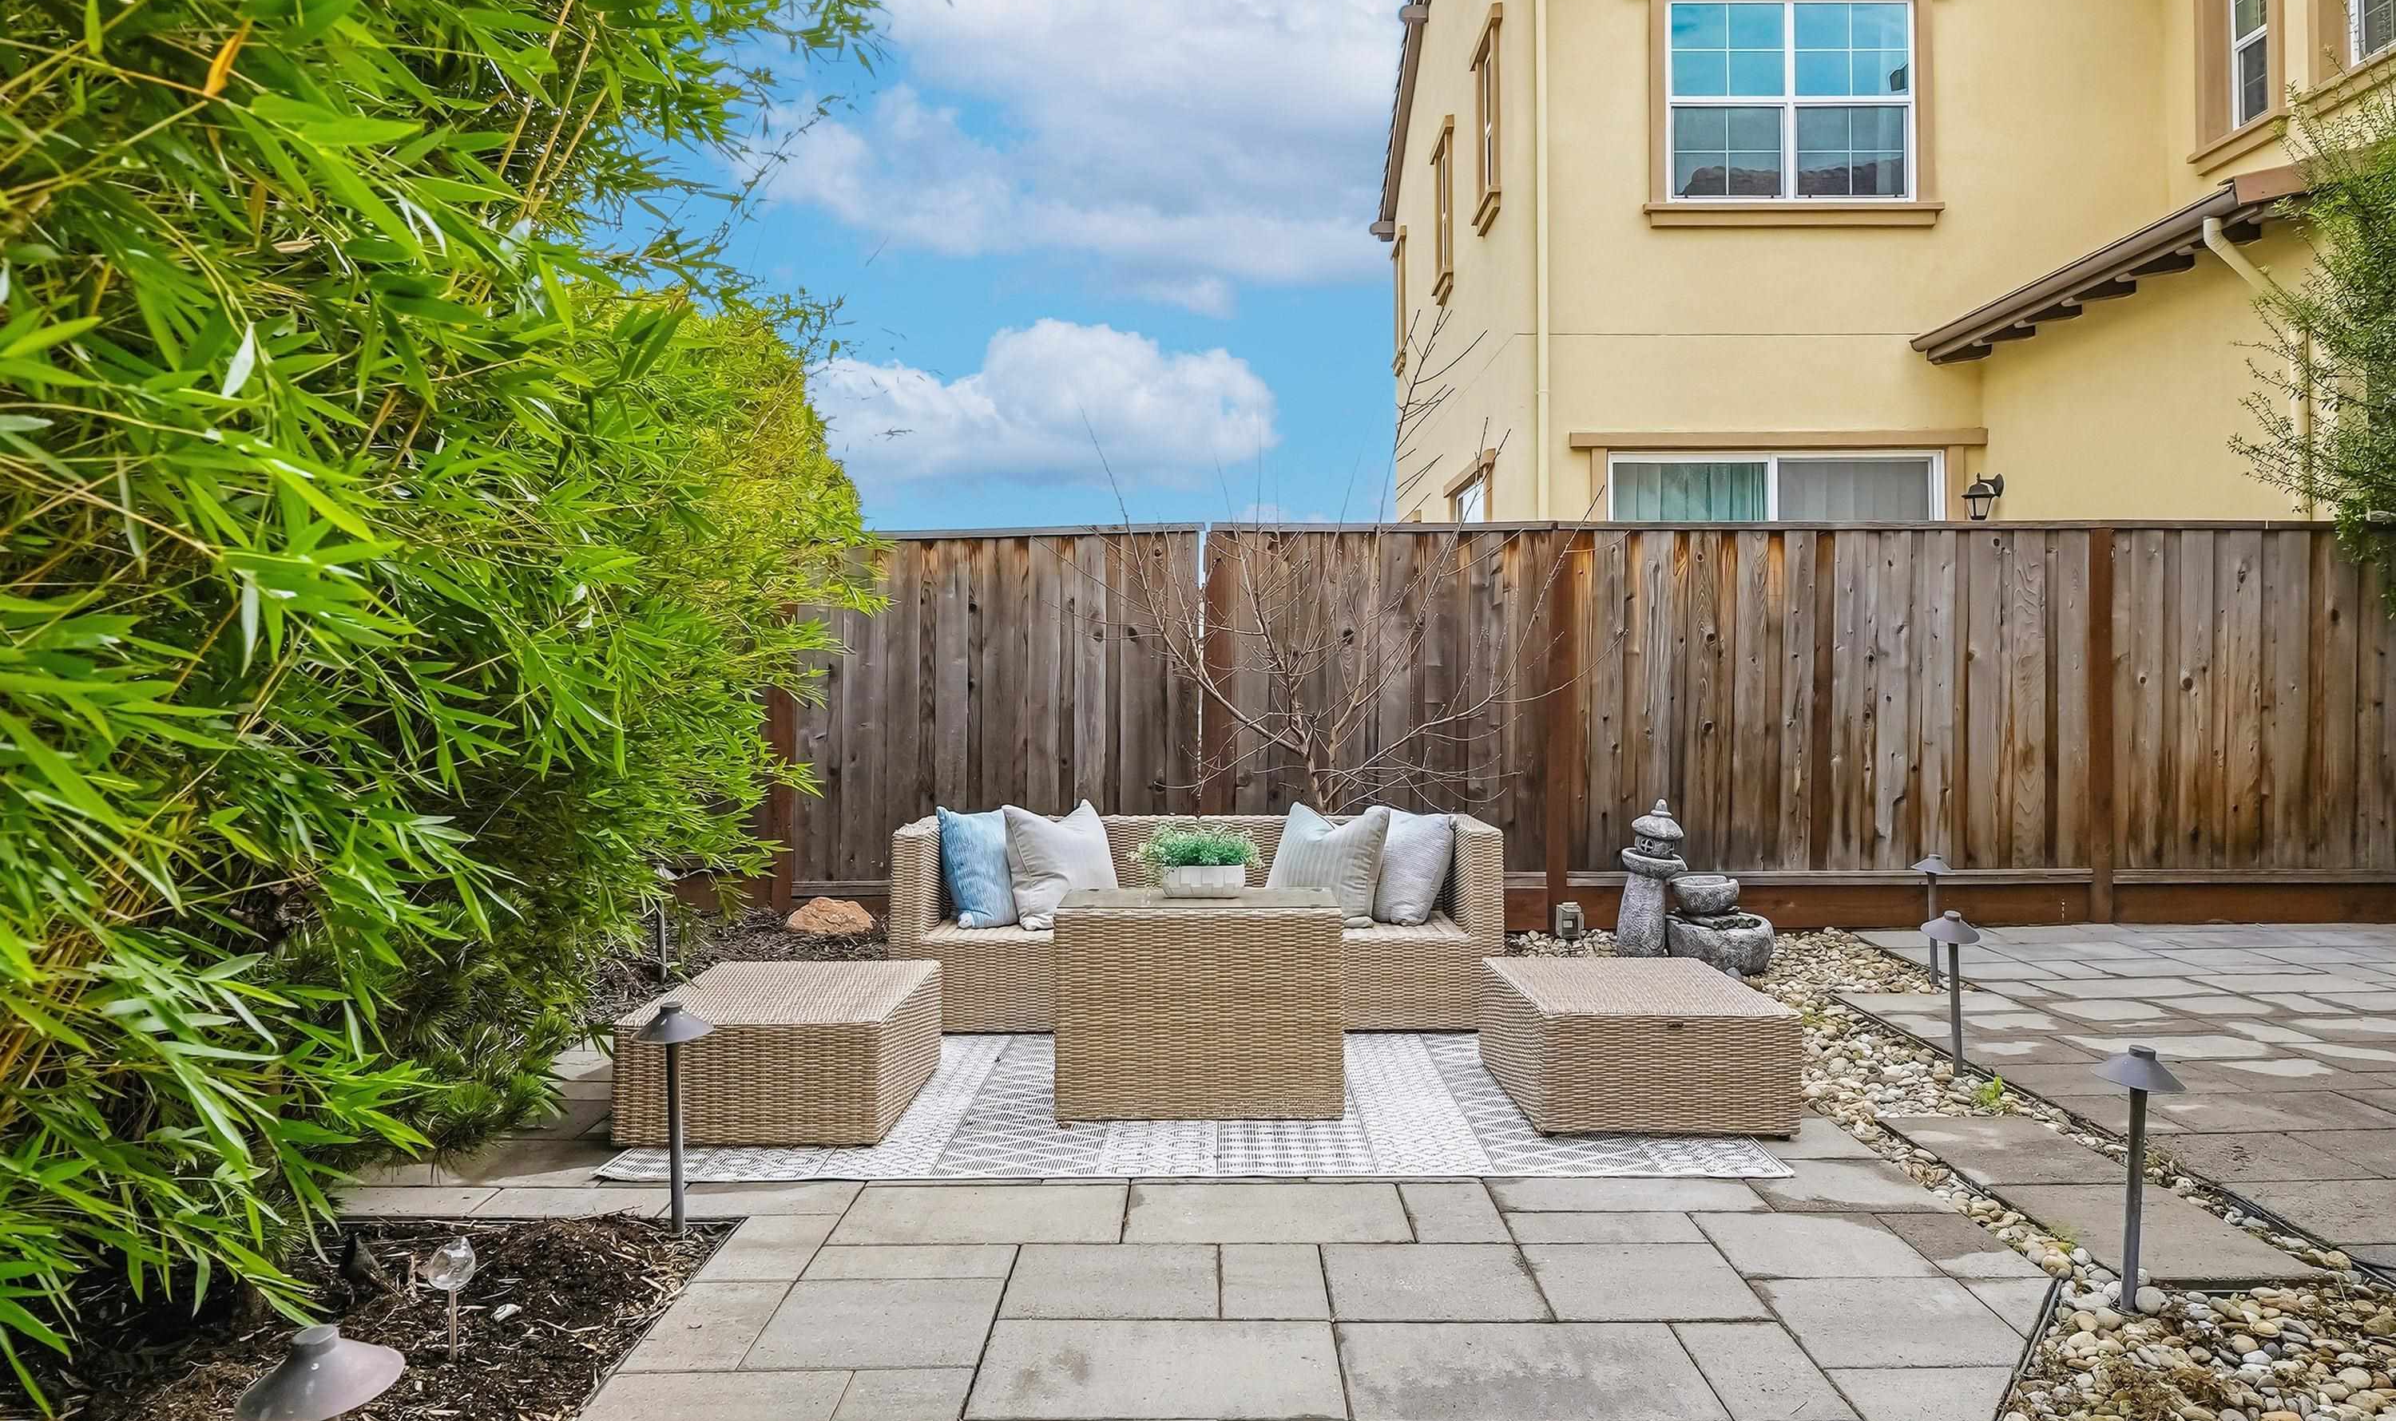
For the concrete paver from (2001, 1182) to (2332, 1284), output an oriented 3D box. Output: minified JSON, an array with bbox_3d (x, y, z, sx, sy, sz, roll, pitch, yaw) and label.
[{"bbox_3d":[1.992,1.121,3.387,0.402,0.054,0.595,0,1,1],"label":"concrete paver"}]

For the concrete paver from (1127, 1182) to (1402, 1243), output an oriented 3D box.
[{"bbox_3d":[0.153,1.135,3.532,0.617,0.055,0.392,0,1,1],"label":"concrete paver"}]

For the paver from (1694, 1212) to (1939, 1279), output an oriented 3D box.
[{"bbox_3d":[1.268,1.127,3.295,0.402,0.054,0.392,0,1,1],"label":"paver"}]

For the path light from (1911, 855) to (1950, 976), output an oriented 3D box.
[{"bbox_3d":[2.760,0.777,6.000,0.166,0.500,0.166,0,1,1],"label":"path light"}]

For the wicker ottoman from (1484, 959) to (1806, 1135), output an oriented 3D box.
[{"bbox_3d":[1.201,0.923,4.471,0.662,0.317,0.828,0,1,0],"label":"wicker ottoman"}]

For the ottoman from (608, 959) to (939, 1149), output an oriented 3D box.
[{"bbox_3d":[-1.114,0.925,4.396,0.659,0.317,0.858,0,1,1],"label":"ottoman"}]

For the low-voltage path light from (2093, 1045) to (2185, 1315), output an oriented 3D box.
[{"bbox_3d":[1.737,0.863,2.962,0.166,0.500,0.166,0,1,1],"label":"low-voltage path light"}]

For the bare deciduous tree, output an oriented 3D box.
[{"bbox_3d":[0.598,-0.341,6.588,2.100,2.730,1.800,0,1,1],"label":"bare deciduous tree"}]

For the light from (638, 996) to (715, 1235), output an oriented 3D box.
[{"bbox_3d":[-1.113,0.868,3.402,0.166,0.500,0.166,0,1,1],"label":"light"}]

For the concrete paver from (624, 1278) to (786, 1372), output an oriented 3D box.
[{"bbox_3d":[-0.892,1.156,2.940,0.204,0.055,0.400,0,1,1],"label":"concrete paver"}]

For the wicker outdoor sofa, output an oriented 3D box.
[{"bbox_3d":[0.000,0.733,5.588,2.032,0.664,0.694,0,1,0],"label":"wicker outdoor sofa"}]

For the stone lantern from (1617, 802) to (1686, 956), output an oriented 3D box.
[{"bbox_3d":[1.944,0.716,6.872,0.282,0.659,0.263,0,1,0],"label":"stone lantern"}]

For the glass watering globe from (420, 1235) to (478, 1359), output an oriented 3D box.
[{"bbox_3d":[-1.279,1.003,2.752,0.085,0.210,0.085,0,1,0],"label":"glass watering globe"}]

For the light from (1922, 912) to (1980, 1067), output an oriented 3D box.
[{"bbox_3d":[2.261,0.840,4.792,0.176,0.481,0.176,-3,1,0],"label":"light"}]

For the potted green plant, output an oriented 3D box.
[{"bbox_3d":[0.005,0.415,4.488,0.332,0.203,0.188,0,1,0],"label":"potted green plant"}]

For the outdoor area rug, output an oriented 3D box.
[{"bbox_3d":[-0.007,1.070,4.802,2.840,0.010,2.060,0,1,1],"label":"outdoor area rug"}]

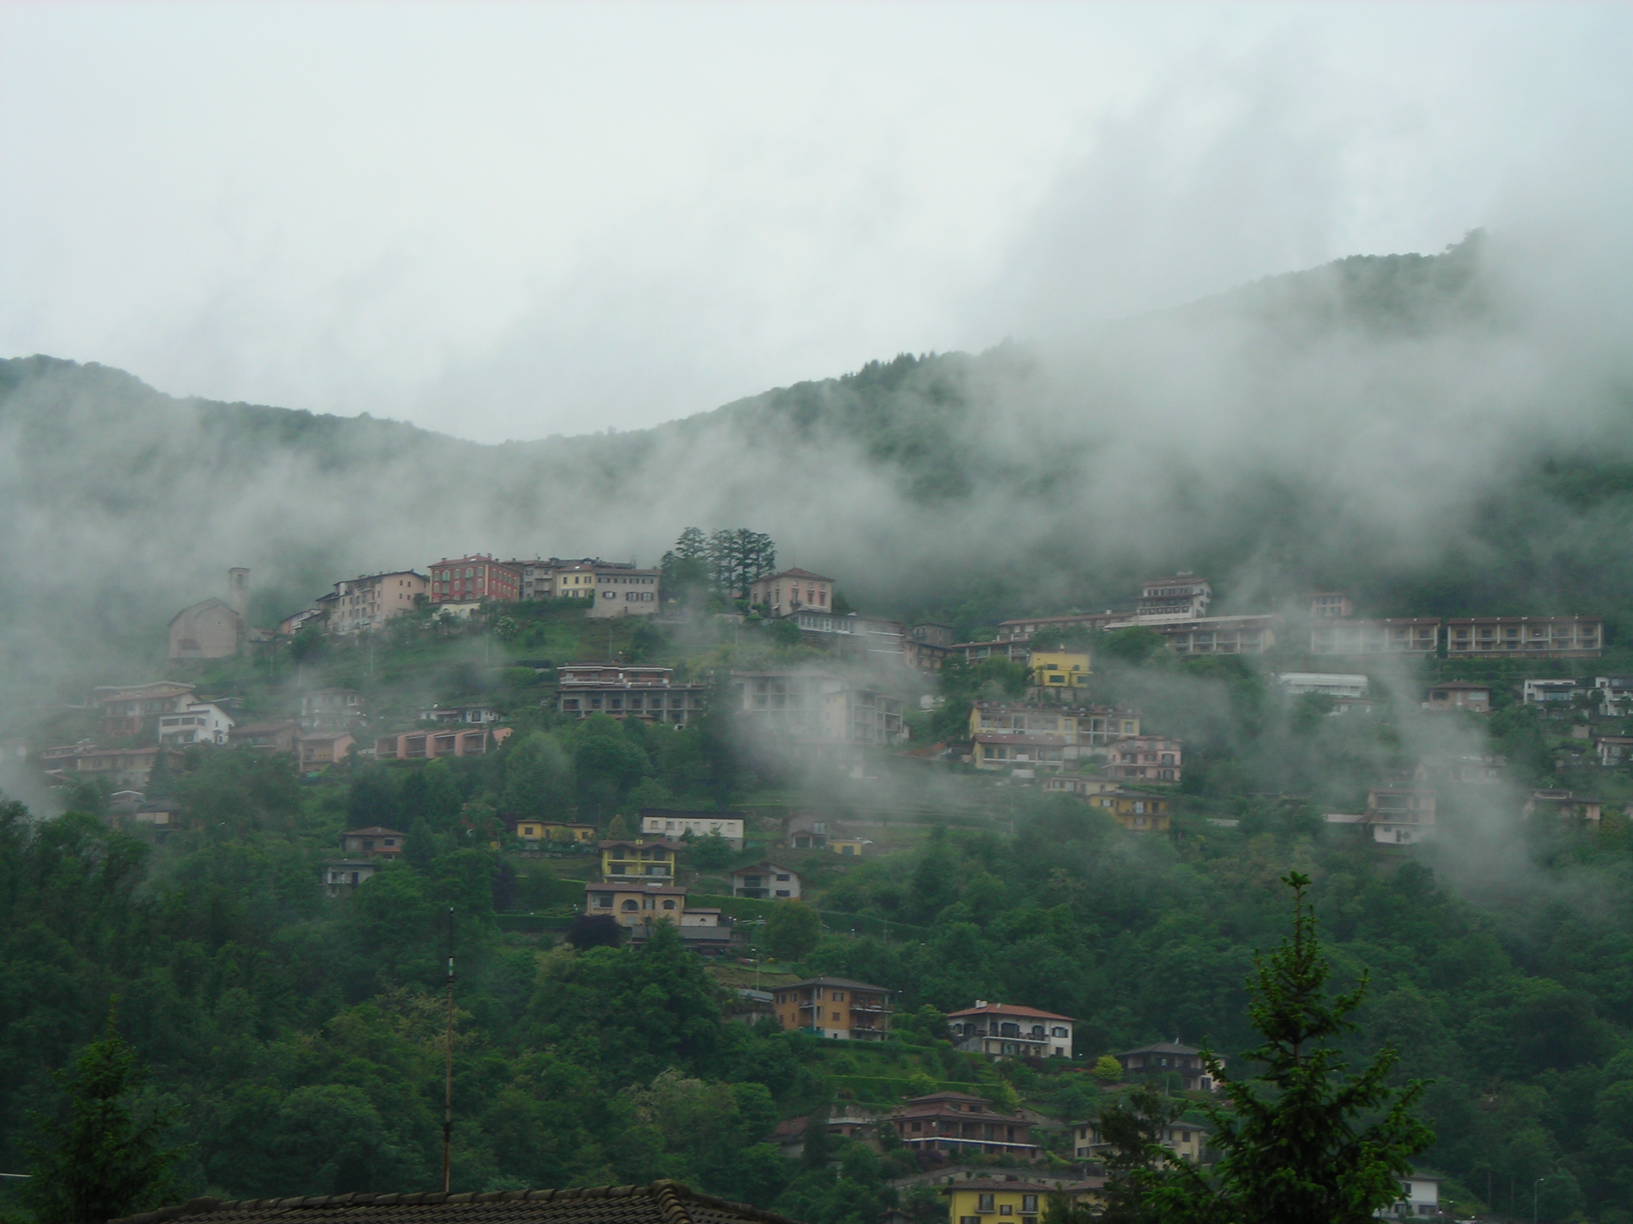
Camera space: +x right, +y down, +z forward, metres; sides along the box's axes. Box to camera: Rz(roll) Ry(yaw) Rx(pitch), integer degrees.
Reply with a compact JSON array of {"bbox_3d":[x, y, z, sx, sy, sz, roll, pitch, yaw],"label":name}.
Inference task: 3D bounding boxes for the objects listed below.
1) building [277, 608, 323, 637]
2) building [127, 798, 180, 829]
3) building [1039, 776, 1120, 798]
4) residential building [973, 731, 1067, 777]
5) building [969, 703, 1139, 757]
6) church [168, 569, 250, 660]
[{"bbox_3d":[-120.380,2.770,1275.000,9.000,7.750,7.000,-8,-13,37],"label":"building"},{"bbox_3d":[-120.490,37.260,995.000,8.500,6.620,7.500,-2,-11,10],"label":"building"},{"bbox_3d":[51.020,34.080,1060.000,13.000,4.950,8.500,4,-11,-20],"label":"building"},{"bbox_3d":[39.270,27.550,1060.000,17.300,8.240,8.500,3,-11,-14],"label":"residential building"},{"bbox_3d":[47.020,23.260,1085.000,32.000,9.970,10.000,2,-10,-13],"label":"building"},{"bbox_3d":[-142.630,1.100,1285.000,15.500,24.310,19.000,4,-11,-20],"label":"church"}]

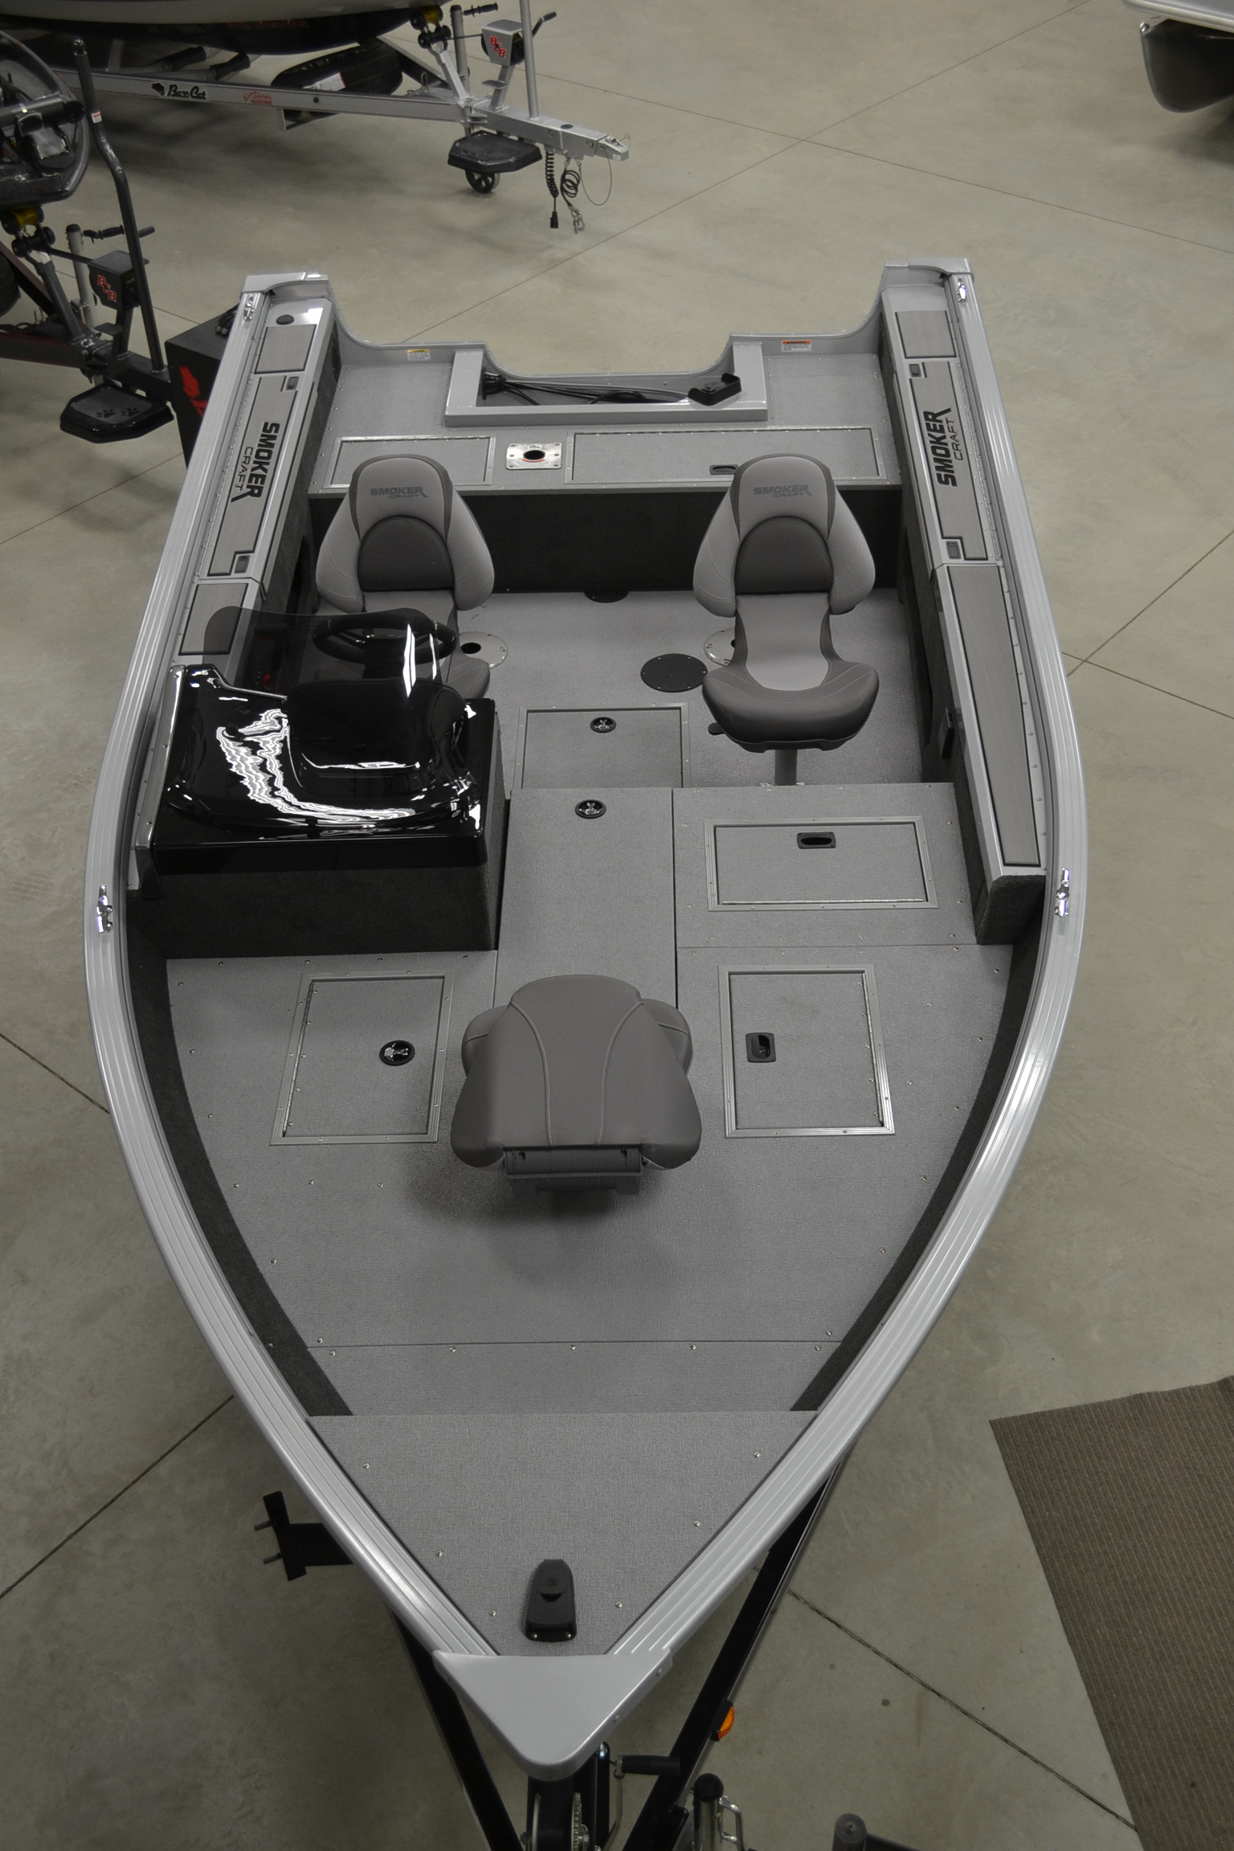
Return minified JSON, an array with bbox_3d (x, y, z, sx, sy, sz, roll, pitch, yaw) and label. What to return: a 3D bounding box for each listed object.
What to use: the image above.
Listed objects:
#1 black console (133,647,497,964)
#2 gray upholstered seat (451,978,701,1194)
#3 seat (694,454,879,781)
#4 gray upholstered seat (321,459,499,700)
[{"bbox_3d":[-0.647,-0.313,4.655,0.755,0.520,0.650,-1,41,1],"label":"black console"},{"bbox_3d":[-0.069,0.348,3.908,0.480,0.270,0.500,-1,41,1],"label":"gray upholstered seat"},{"bbox_3d":[0.444,-0.717,5.258,0.484,0.855,0.620,-1,41,1],"label":"seat"},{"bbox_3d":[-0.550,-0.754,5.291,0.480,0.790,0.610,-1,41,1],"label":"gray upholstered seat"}]

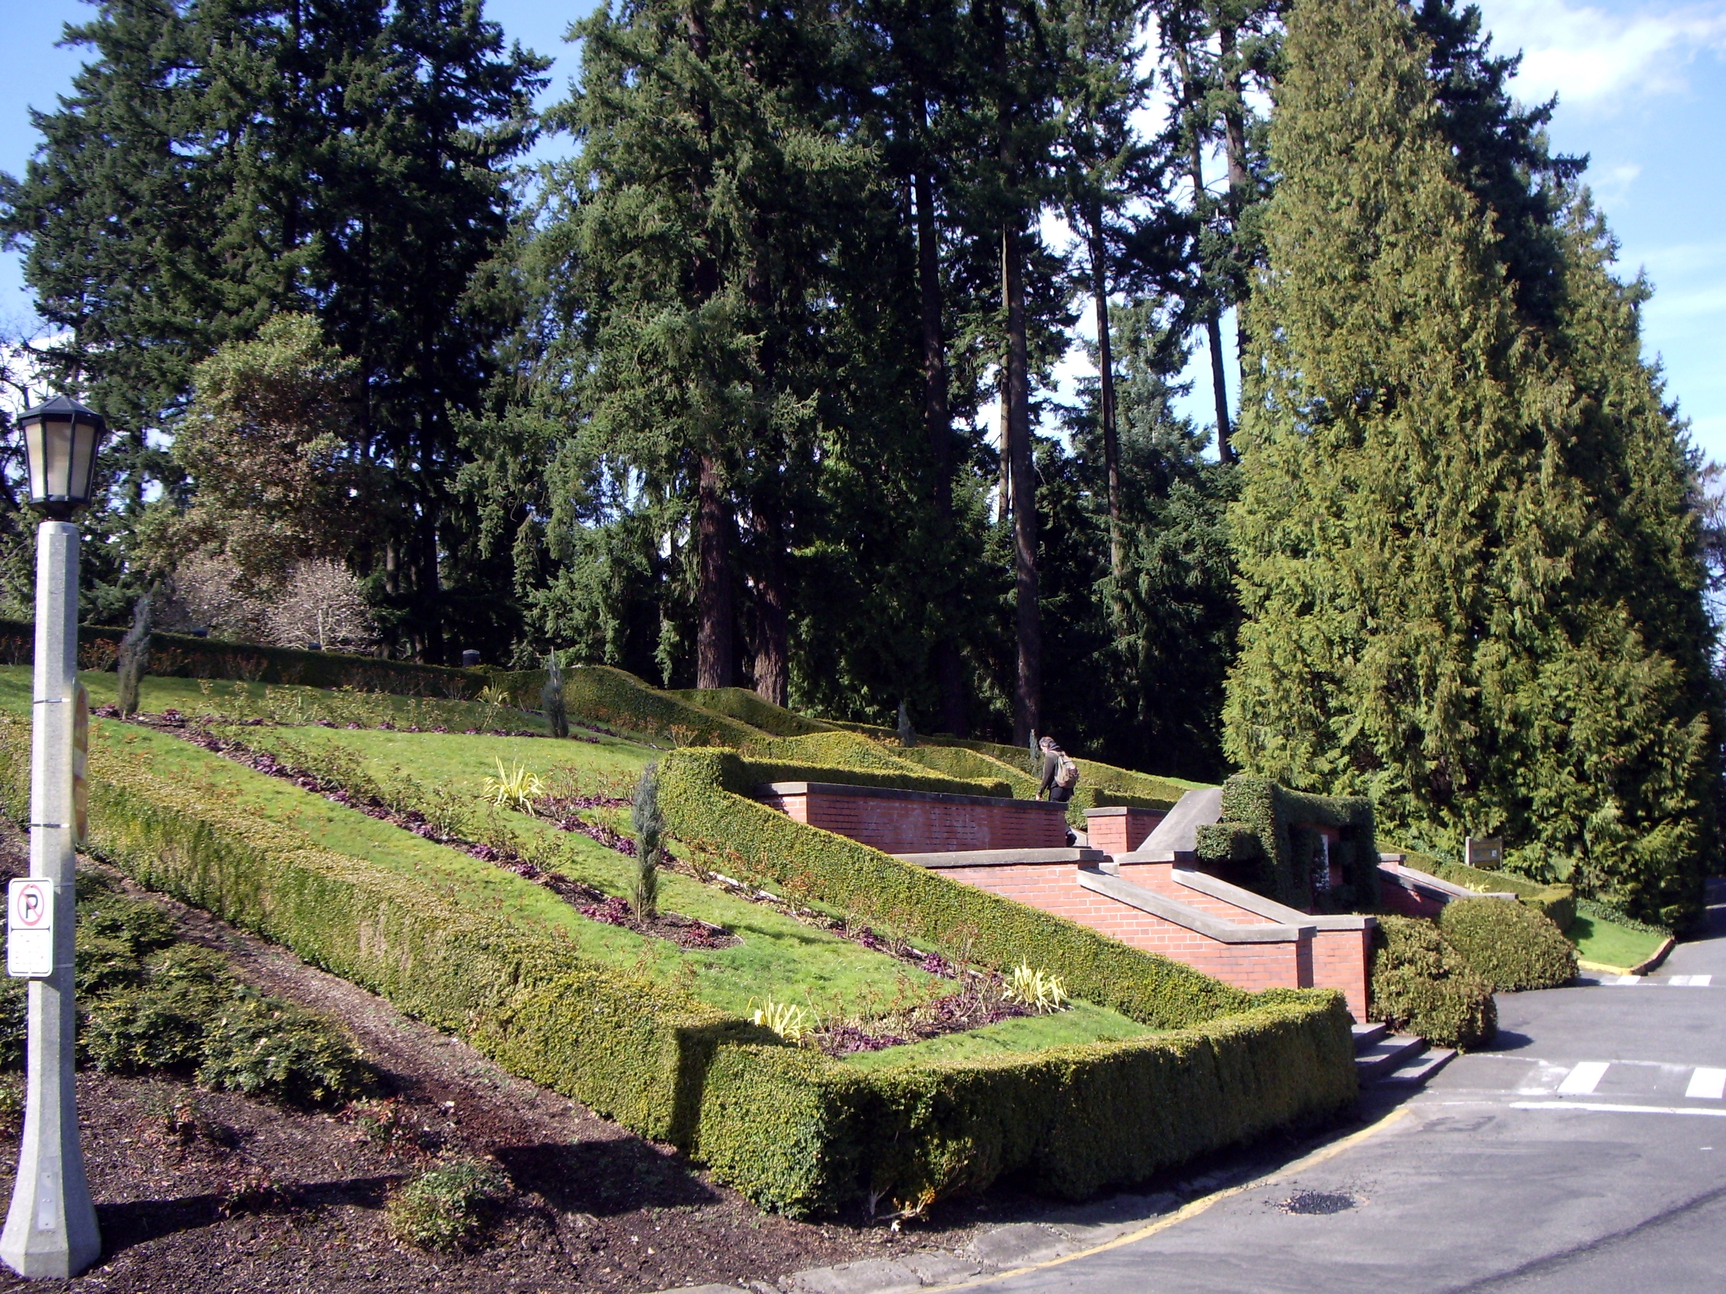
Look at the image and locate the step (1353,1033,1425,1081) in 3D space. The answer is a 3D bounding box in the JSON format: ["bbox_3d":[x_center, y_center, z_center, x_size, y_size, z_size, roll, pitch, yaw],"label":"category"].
[{"bbox_3d":[5.225,4.112,17.484,0.400,0.145,2.850,-6,-8,26],"label":"step"}]

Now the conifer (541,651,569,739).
[{"bbox_3d":[-3.753,0.589,21.311,0.320,1.050,0.320,-2,-7,0],"label":"conifer"}]

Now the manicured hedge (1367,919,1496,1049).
[{"bbox_3d":[6.232,3.697,19.320,1.350,1.380,1.380,-6,-8,26],"label":"manicured hedge"}]

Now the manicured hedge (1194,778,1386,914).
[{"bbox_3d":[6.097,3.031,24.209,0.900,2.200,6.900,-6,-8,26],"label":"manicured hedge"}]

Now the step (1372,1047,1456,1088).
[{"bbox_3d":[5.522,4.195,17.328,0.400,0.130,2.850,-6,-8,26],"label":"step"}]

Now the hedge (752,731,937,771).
[{"bbox_3d":[-0.221,1.880,26.435,3.100,1.100,0.850,-6,-8,26],"label":"hedge"}]

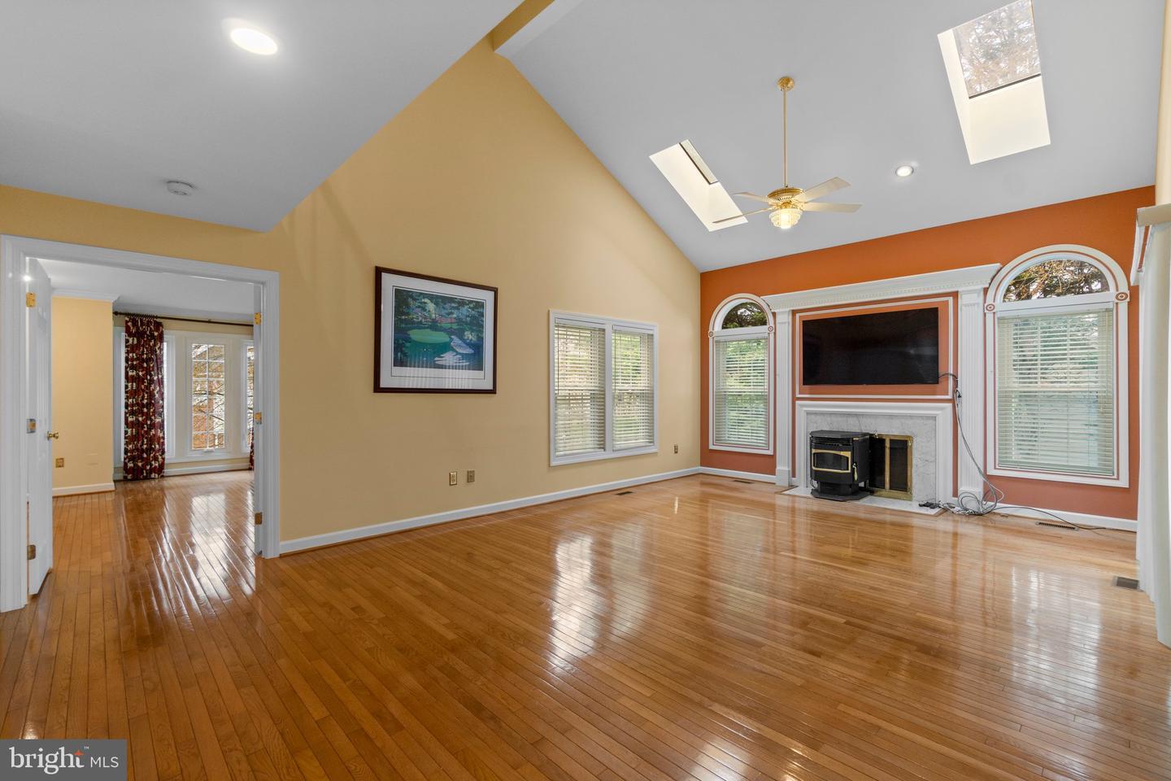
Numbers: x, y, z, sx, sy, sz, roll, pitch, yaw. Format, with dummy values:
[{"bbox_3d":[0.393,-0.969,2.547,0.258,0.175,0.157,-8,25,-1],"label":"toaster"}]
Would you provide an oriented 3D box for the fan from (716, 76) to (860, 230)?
[{"bbox_3d":[1.816,-2.157,4.430,1.270,1.390,1.270,0,0,44],"label":"fan"}]

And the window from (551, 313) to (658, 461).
[{"bbox_3d":[0.270,-0.027,6.156,1.861,1.765,0.100,0,0,-42],"label":"window"}]

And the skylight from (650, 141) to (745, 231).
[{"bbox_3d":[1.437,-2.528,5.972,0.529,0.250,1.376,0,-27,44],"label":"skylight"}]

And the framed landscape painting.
[{"bbox_3d":[-1.363,-0.512,4.602,1.215,1.084,0.040,0,0,-42],"label":"framed landscape painting"}]

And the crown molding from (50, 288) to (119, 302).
[{"bbox_3d":[-6.050,-1.138,5.898,0.595,0.090,0.080,0,0,-42],"label":"crown molding"}]

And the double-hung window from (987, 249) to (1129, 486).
[{"bbox_3d":[4.547,-0.263,4.750,0.981,2.259,0.100,0,0,44],"label":"double-hung window"}]

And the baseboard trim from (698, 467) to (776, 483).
[{"bbox_3d":[2.161,1.214,6.987,1.150,0.105,0.020,0,0,44],"label":"baseboard trim"}]

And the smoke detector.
[{"bbox_3d":[-2.320,-1.155,2.793,0.140,0.050,0.140,0,0,-42],"label":"smoke detector"}]

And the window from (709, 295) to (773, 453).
[{"bbox_3d":[2.228,-0.249,6.965,0.963,2.235,0.100,0,0,44],"label":"window"}]

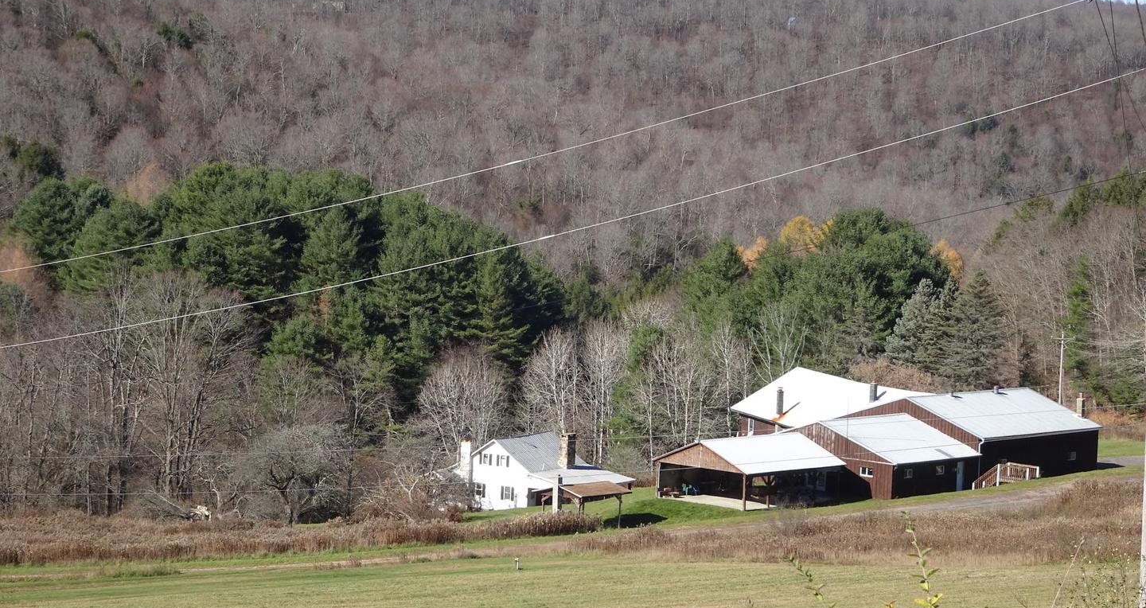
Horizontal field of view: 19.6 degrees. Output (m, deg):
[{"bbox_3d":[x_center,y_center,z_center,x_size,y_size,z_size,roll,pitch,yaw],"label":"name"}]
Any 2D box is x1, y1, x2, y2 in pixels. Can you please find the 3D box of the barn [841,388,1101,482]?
[{"bbox_3d":[28.955,9.429,242.386,12.590,5.890,14.530,-3,5,-41],"label":"barn"}]

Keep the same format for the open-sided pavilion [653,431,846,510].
[{"bbox_3d":[12.355,11.437,231.021,9.630,4.350,9.420,-3,5,-41],"label":"open-sided pavilion"}]

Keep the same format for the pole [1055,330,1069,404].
[{"bbox_3d":[41.313,6.292,280.265,1.800,7.830,0.300,0,4,0],"label":"pole"}]

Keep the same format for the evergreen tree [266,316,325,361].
[{"bbox_3d":[-26.998,6.790,322.386,6.000,11.430,6.000,0,4,0],"label":"evergreen tree"}]

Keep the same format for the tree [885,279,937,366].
[{"bbox_3d":[29.534,4.005,286.418,6.000,12.370,6.000,0,4,0],"label":"tree"}]

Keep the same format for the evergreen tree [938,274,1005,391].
[{"bbox_3d":[34.958,3.450,288.429,5.800,12.690,5.800,0,4,0],"label":"evergreen tree"}]

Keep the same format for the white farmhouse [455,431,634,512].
[{"bbox_3d":[-1.916,13.373,260.235,11.000,6.300,7.460,3,5,37],"label":"white farmhouse"}]

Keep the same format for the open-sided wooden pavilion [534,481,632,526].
[{"bbox_3d":[0.596,13.277,218.638,4.410,2.850,4.950,-3,5,-41],"label":"open-sided wooden pavilion"}]

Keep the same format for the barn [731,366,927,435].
[{"bbox_3d":[23.220,9.583,265.286,12.130,7.390,23.890,-1,4,-22],"label":"barn"}]

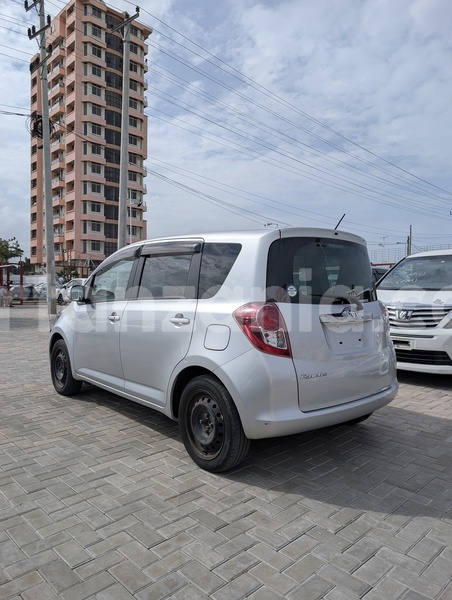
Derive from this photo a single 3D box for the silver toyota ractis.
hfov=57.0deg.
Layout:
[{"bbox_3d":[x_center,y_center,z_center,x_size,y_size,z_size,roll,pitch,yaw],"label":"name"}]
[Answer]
[{"bbox_3d":[-0.430,0.265,4.270,1.700,1.630,3.950,-1,2,-42],"label":"silver toyota ractis"}]

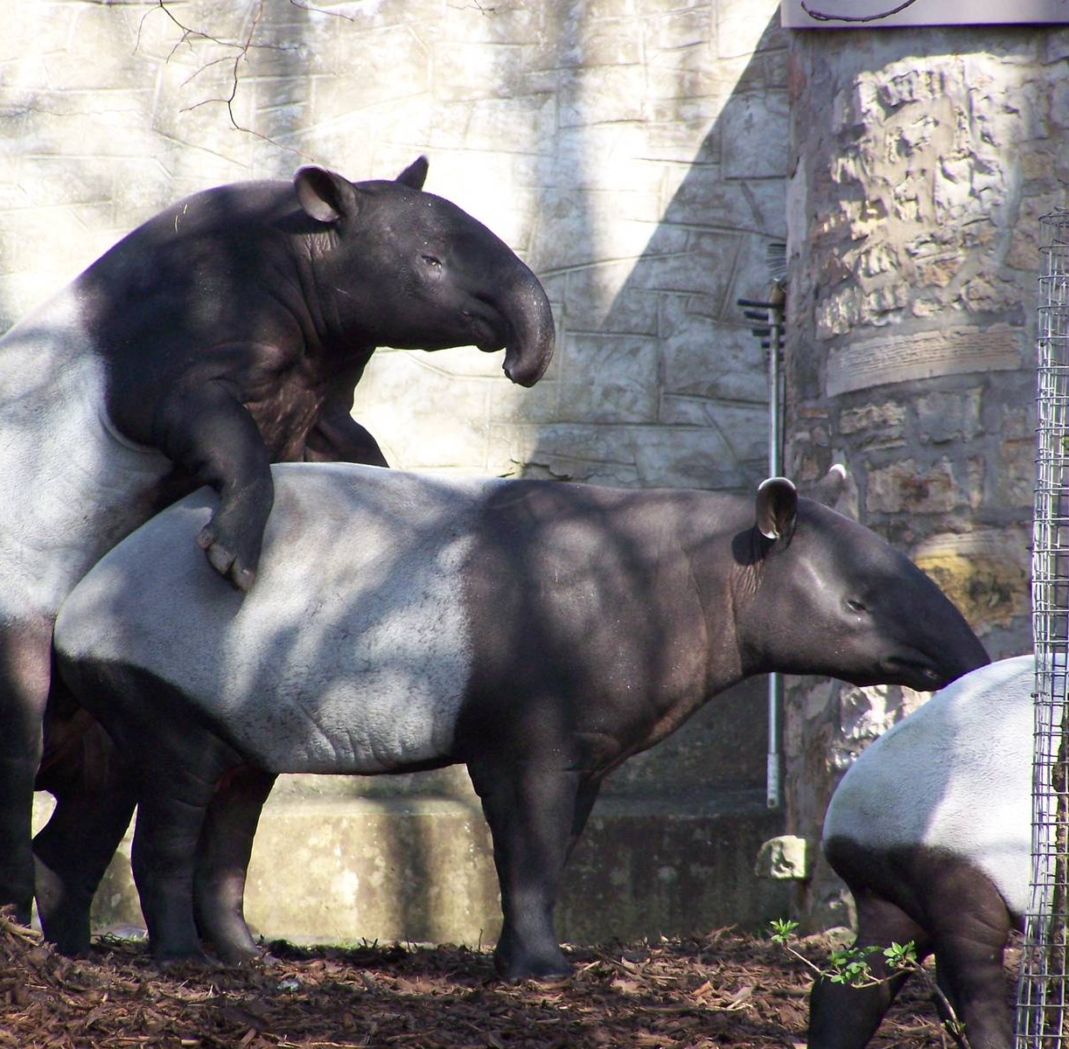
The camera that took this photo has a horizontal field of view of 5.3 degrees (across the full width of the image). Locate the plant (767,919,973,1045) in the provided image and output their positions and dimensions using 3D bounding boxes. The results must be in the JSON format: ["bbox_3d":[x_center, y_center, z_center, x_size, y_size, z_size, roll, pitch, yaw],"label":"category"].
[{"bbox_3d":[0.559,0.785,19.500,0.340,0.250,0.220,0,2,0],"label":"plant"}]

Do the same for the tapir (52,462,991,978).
[{"bbox_3d":[-0.026,0.405,24.000,1.970,1.050,0.600,1,2,16],"label":"tapir"}]

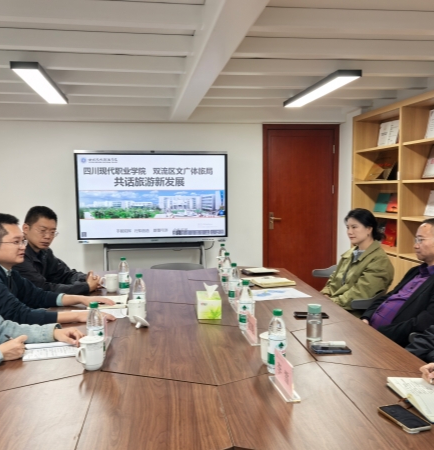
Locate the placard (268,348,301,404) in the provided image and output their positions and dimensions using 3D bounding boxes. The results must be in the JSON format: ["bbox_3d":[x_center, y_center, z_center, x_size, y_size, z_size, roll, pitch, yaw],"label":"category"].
[{"bbox_3d":[0.225,0.494,1.556,0.046,0.100,0.197,-1,4,-8],"label":"placard"}]

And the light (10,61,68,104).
[{"bbox_3d":[-1.311,-1.049,3.567,0.170,0.052,1.220,-1,4,-9],"label":"light"}]

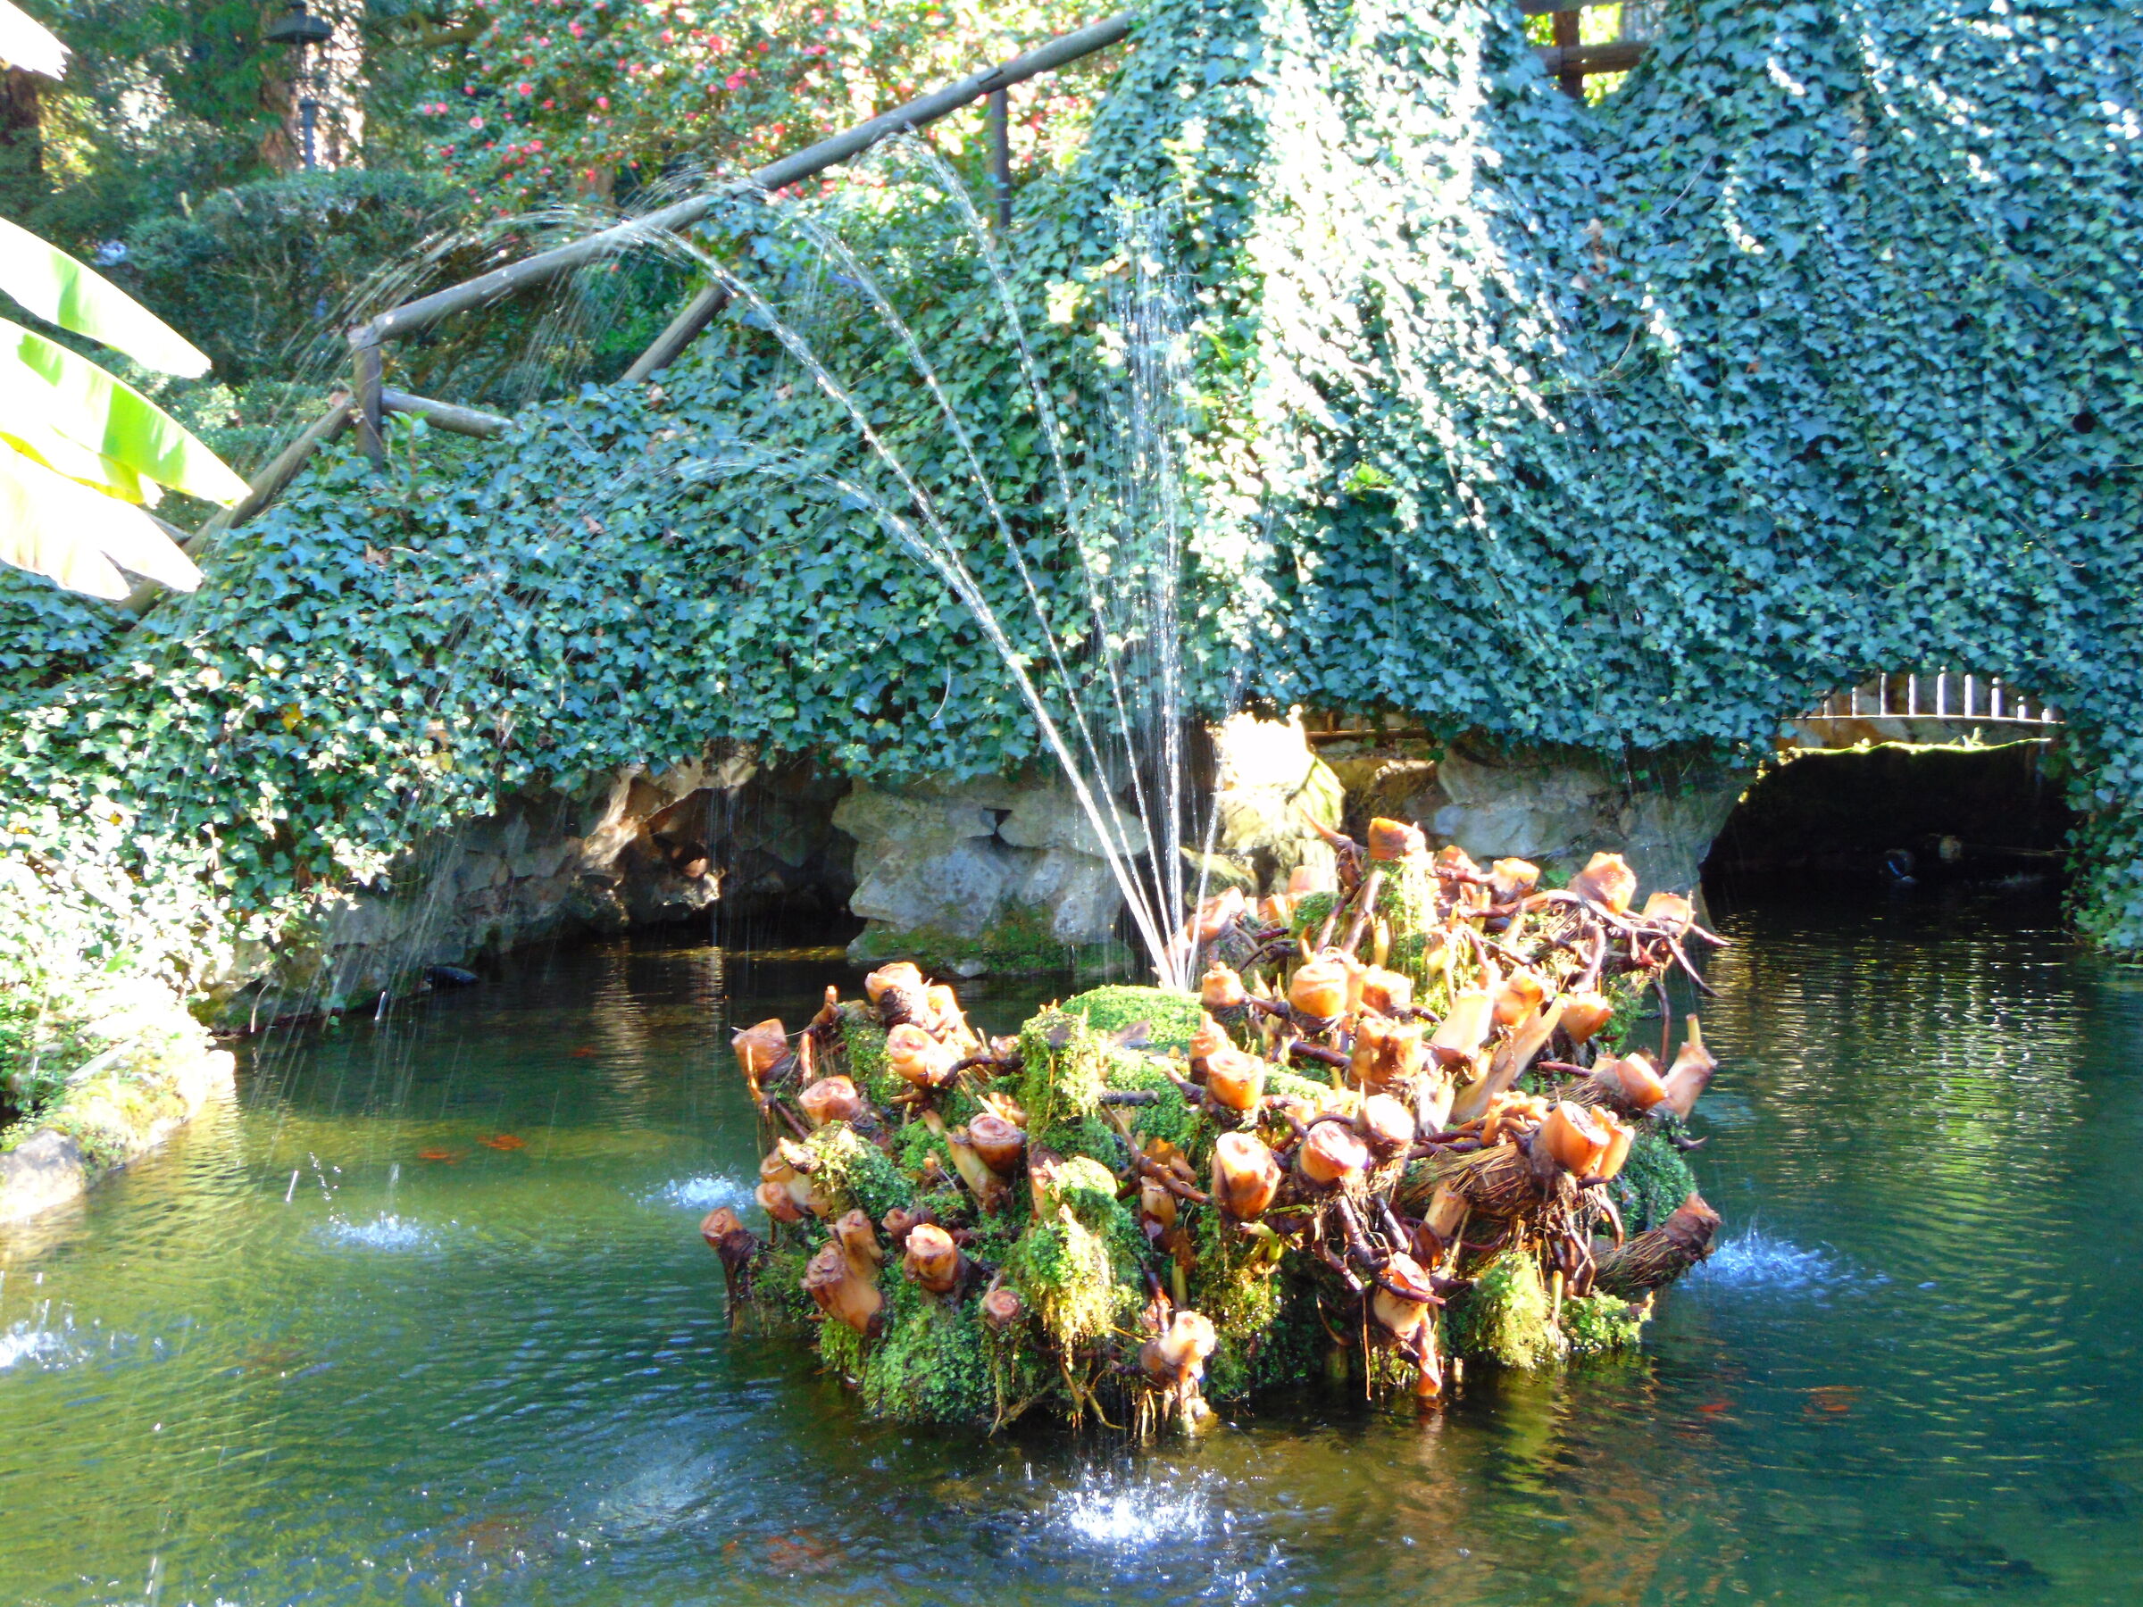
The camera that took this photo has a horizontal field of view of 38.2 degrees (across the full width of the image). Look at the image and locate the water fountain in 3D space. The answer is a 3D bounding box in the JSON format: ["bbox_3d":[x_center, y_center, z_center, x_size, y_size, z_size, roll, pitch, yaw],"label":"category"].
[{"bbox_3d":[0.245,0.470,5.200,1.660,0.840,1.400,0,3,0],"label":"water fountain"}]

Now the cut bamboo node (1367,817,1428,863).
[{"bbox_3d":[0.584,0.066,5.550,0.100,0.085,0.100,0,3,0],"label":"cut bamboo node"}]

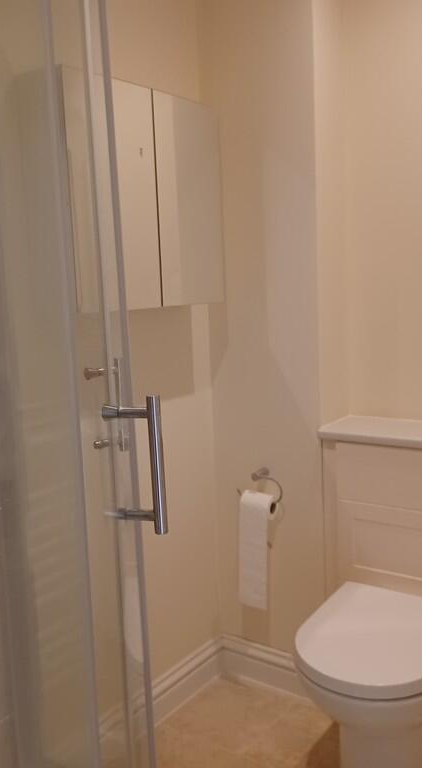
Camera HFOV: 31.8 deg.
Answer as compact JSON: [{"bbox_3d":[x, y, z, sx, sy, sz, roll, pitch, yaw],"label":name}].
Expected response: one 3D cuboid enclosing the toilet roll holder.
[{"bbox_3d":[0.161,0.322,2.278,0.164,0.112,0.070,3,9,35],"label":"toilet roll holder"}]

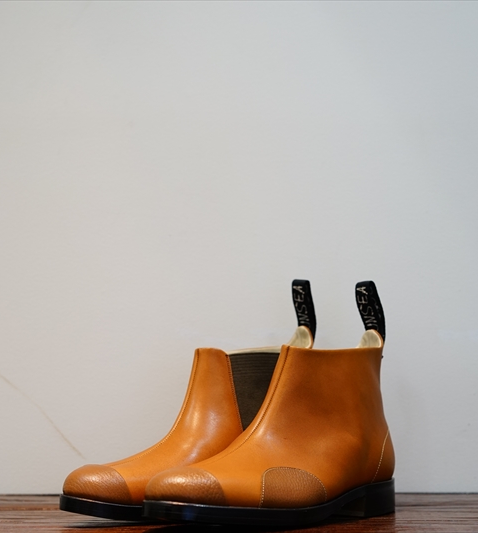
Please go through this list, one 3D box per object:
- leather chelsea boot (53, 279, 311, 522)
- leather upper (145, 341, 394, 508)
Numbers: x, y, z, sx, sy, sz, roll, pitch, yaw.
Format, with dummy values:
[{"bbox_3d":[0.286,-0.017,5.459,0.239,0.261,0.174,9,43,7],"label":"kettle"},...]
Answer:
[{"bbox_3d":[-0.031,0.120,1.141,0.288,0.222,0.102,5,-9,-37],"label":"leather chelsea boot"},{"bbox_3d":[0.040,0.137,1.094,0.279,0.152,0.098,7,-10,-44],"label":"leather upper"}]

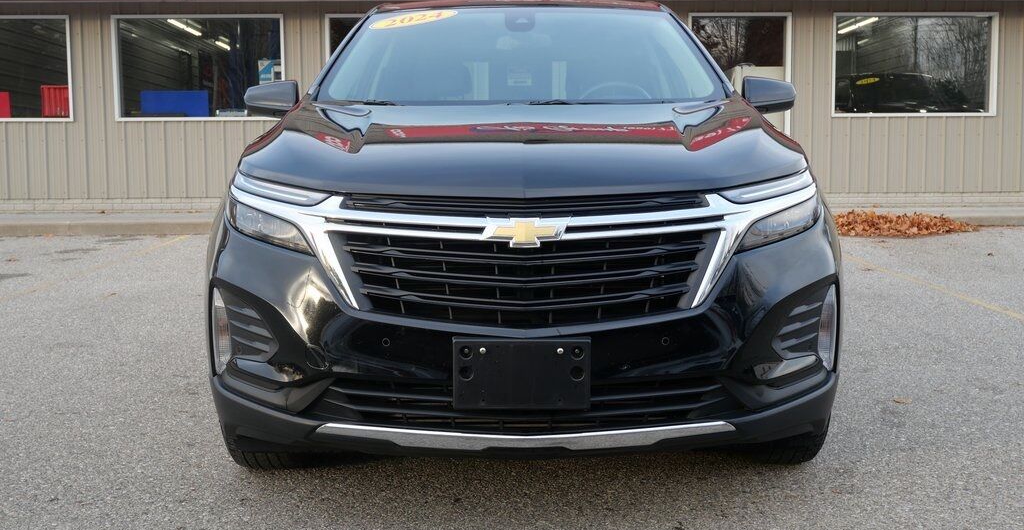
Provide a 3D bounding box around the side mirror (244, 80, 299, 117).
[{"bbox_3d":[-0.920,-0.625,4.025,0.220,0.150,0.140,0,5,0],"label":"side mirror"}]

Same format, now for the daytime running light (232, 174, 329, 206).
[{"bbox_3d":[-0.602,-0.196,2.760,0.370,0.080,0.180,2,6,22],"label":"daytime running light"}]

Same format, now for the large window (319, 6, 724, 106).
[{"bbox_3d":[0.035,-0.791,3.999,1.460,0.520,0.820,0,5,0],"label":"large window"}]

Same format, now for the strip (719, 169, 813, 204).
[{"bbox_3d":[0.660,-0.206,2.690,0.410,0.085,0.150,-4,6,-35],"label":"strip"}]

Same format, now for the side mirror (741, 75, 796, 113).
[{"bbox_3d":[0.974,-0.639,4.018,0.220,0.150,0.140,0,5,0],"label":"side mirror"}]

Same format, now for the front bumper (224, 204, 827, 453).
[{"bbox_3d":[0.028,0.142,2.721,1.820,0.600,0.620,0,5,0],"label":"front bumper"}]

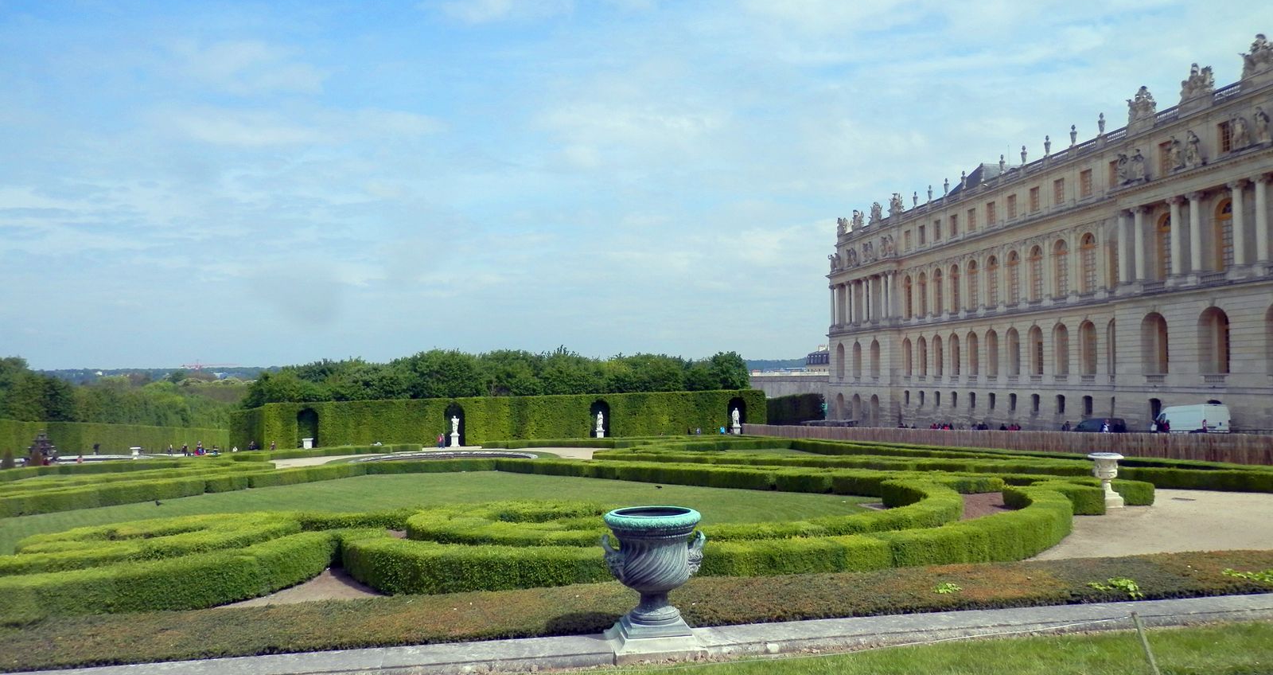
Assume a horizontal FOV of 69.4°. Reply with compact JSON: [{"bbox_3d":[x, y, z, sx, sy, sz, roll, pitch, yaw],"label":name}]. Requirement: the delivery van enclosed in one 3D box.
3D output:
[{"bbox_3d":[40.074,6.165,66.761,2.050,2.500,5.450,0,-5,-9],"label":"delivery van"}]

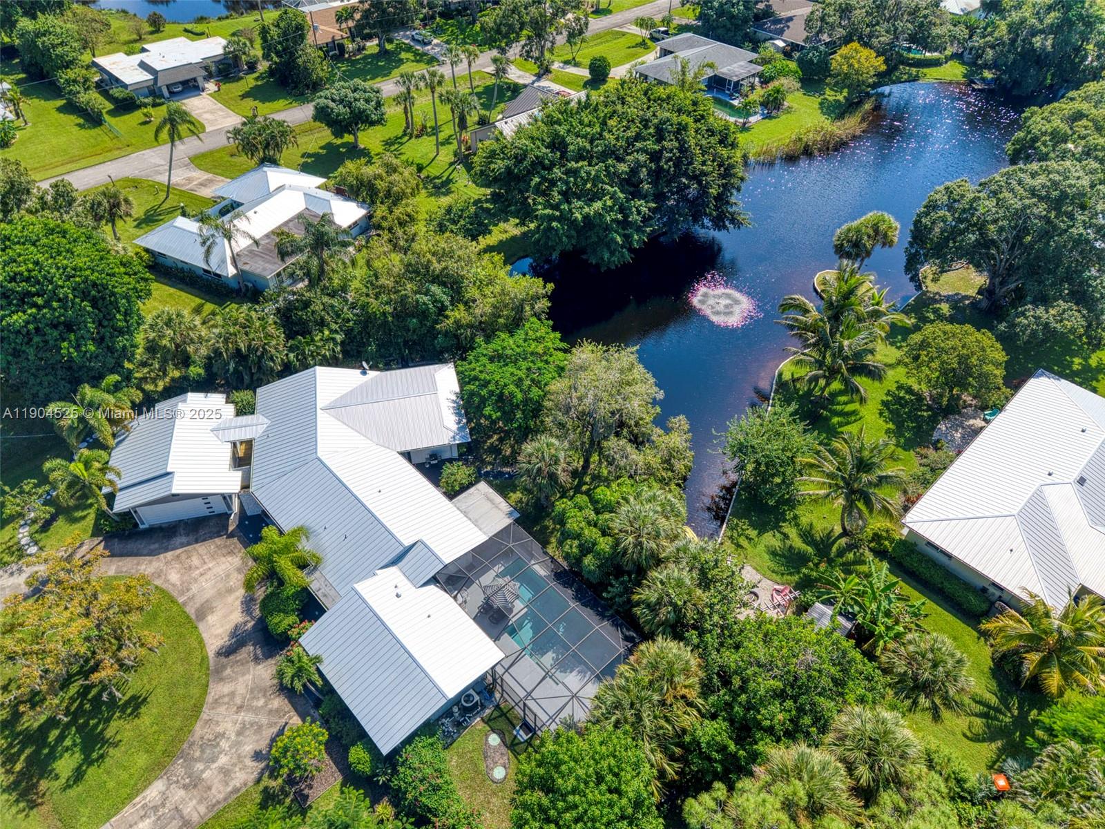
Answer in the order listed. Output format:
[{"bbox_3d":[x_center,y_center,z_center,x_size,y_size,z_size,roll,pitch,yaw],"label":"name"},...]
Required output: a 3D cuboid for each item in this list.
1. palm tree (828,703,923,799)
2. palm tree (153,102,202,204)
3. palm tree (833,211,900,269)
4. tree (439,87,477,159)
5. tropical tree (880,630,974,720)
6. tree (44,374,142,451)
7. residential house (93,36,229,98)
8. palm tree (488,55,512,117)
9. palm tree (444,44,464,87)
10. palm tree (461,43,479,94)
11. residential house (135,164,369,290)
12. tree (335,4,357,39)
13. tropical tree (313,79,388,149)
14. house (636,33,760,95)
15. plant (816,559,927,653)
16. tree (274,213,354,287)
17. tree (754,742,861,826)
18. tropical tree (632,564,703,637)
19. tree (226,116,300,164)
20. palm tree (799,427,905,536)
[{"bbox_3d":[17.042,18.910,41.618,4.900,6.600,4.900,1,45,0],"label":"palm tree"},{"bbox_3d":[-43.032,-30.367,88.642,5.400,10.200,5.000,2,44,0],"label":"palm tree"},{"bbox_3d":[31.348,-16.270,79.194,5.800,7.600,4.200,2,44,0],"label":"palm tree"},{"bbox_3d":[-11.563,-35.795,95.040,4.800,8.500,3.300,2,44,0],"label":"tree"},{"bbox_3d":[21.349,15.844,44.719,5.100,6.600,5.100,1,45,0],"label":"tropical tree"},{"bbox_3d":[-34.942,0.713,59.446,6.000,6.600,5.500,2,44,0],"label":"tree"},{"bbox_3d":[-55.885,-51.830,113.698,17.900,3.900,14.700,-32,53,-30],"label":"residential house"},{"bbox_3d":[-7.124,-43.115,102.826,3.200,8.400,2.900,2,44,0],"label":"palm tree"},{"bbox_3d":[-13.227,-45.661,104.786,2.700,9.100,2.700,2,44,0],"label":"palm tree"},{"bbox_3d":[-10.774,-44.470,103.262,2.750,9.600,2.700,2,44,0],"label":"palm tree"},{"bbox_3d":[-30.862,-20.509,82.015,17.600,4.400,19.400,21,49,19],"label":"residential house"},{"bbox_3d":[-33.051,-63.493,124.137,3.400,5.430,3.400,1,45,0],"label":"tree"},{"bbox_3d":[-25.959,-38.457,98.926,9.100,8.300,9.000,2,44,0],"label":"tropical tree"},{"bbox_3d":[22.257,-55.022,120.508,19.800,4.300,18.200,-33,54,-31],"label":"house"},{"bbox_3d":[20.459,12.563,48.935,6.300,4.200,4.800,2,44,0],"label":"plant"},{"bbox_3d":[-22.775,-15.387,74.065,7.200,8.540,7.200,1,45,0],"label":"tree"},{"bbox_3d":[12.959,19.680,39.325,4.900,7.000,4.700,2,44,0],"label":"tree"},{"bbox_3d":[6.990,12.666,48.530,4.500,6.600,4.500,2,44,0],"label":"tropical tree"},{"bbox_3d":[-35.476,-33.391,93.624,8.300,6.090,8.300,1,45,0],"label":"tree"},{"bbox_3d":[21.726,5.695,56.073,7.300,6.800,6.800,2,44,0],"label":"palm tree"}]

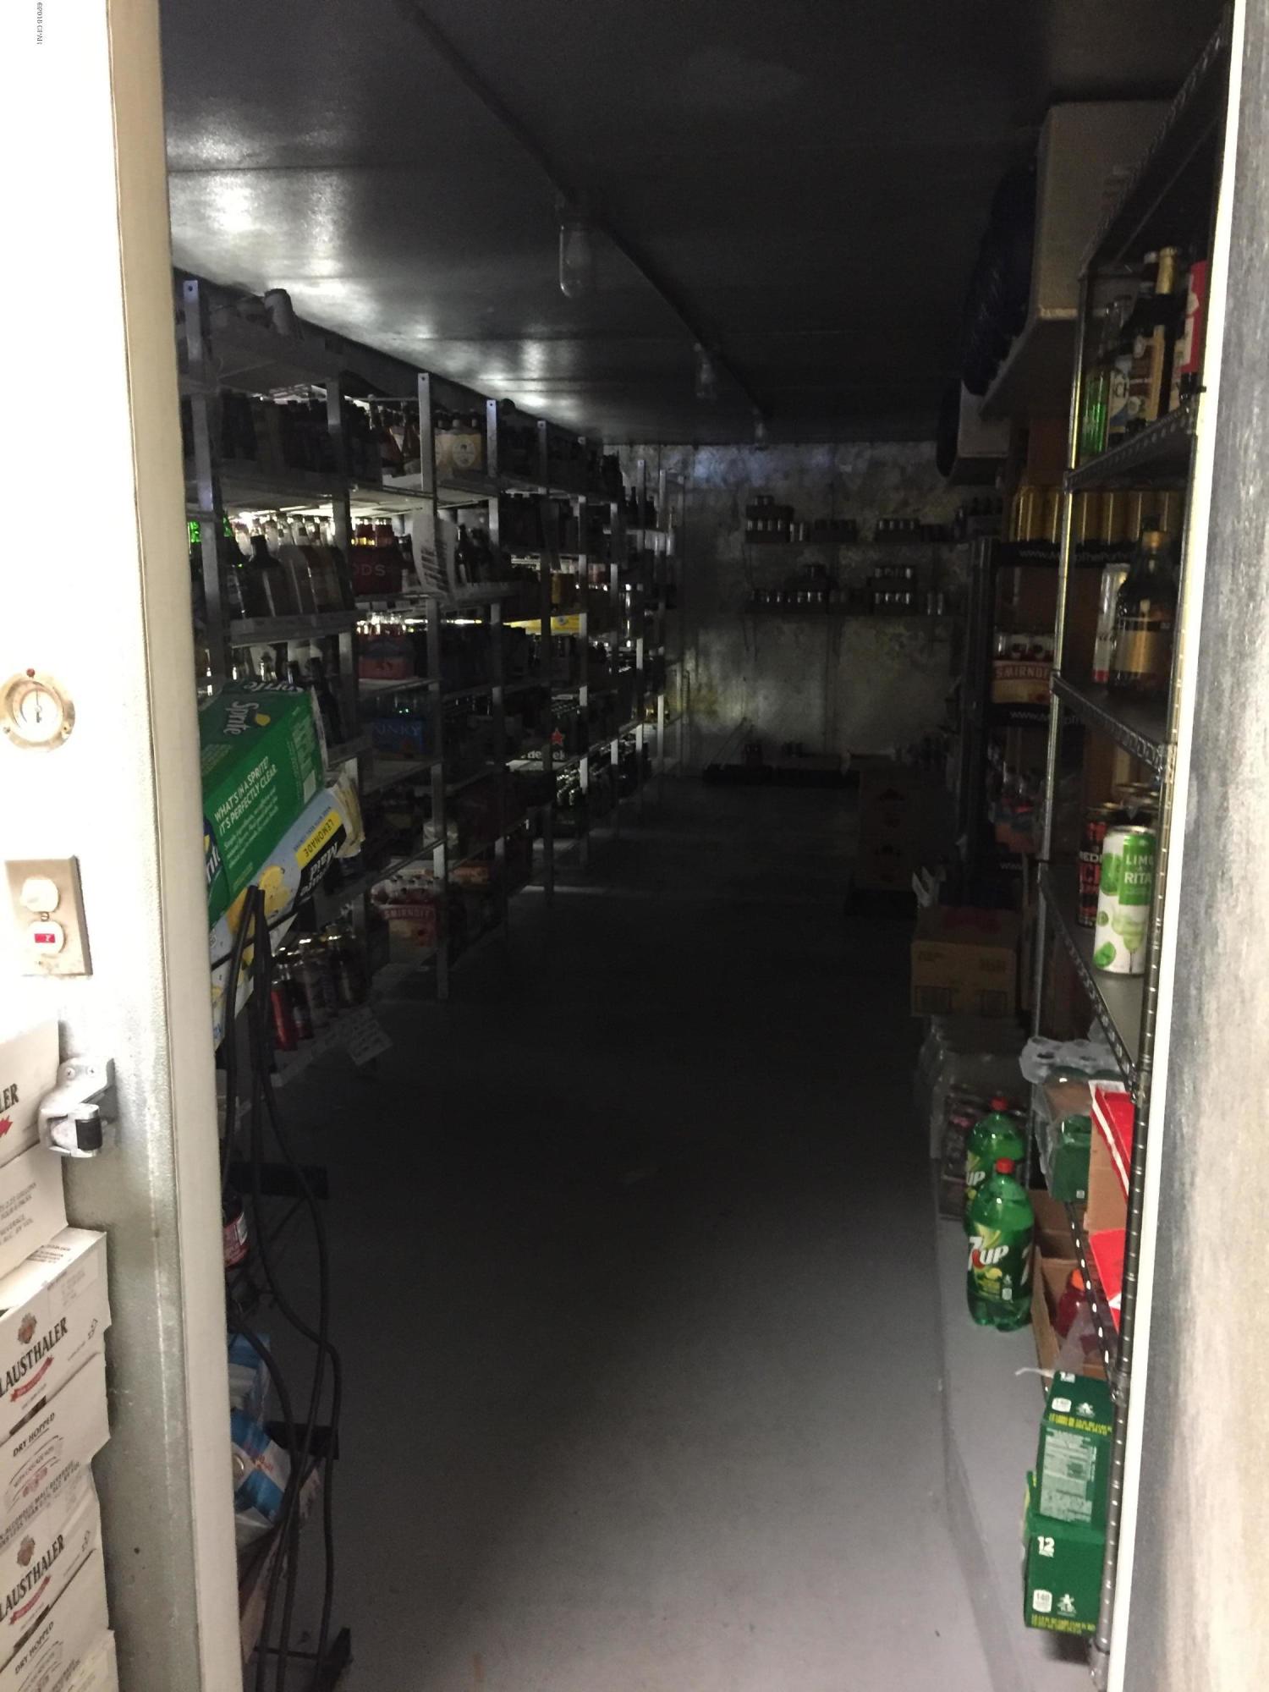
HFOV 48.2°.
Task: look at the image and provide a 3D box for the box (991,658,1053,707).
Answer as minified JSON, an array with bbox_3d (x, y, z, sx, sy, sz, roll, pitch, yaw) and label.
[{"bbox_3d":[1.033,-0.412,3.699,0.185,0.142,0.125,2,11,11],"label":"box"}]

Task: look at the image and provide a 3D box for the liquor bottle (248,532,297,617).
[{"bbox_3d":[-0.924,-0.663,3.583,0.083,0.250,0.083,-8,9,13],"label":"liquor bottle"}]

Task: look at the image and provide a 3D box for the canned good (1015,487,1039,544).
[{"bbox_3d":[1.000,-0.838,3.617,0.068,0.165,0.068,2,11,10],"label":"canned good"}]

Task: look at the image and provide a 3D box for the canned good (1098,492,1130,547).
[{"bbox_3d":[1.211,-0.820,3.582,0.068,0.165,0.068,2,11,10],"label":"canned good"}]

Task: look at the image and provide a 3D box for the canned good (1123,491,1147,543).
[{"bbox_3d":[1.269,-0.807,3.554,0.067,0.170,0.067,2,11,11],"label":"canned good"}]

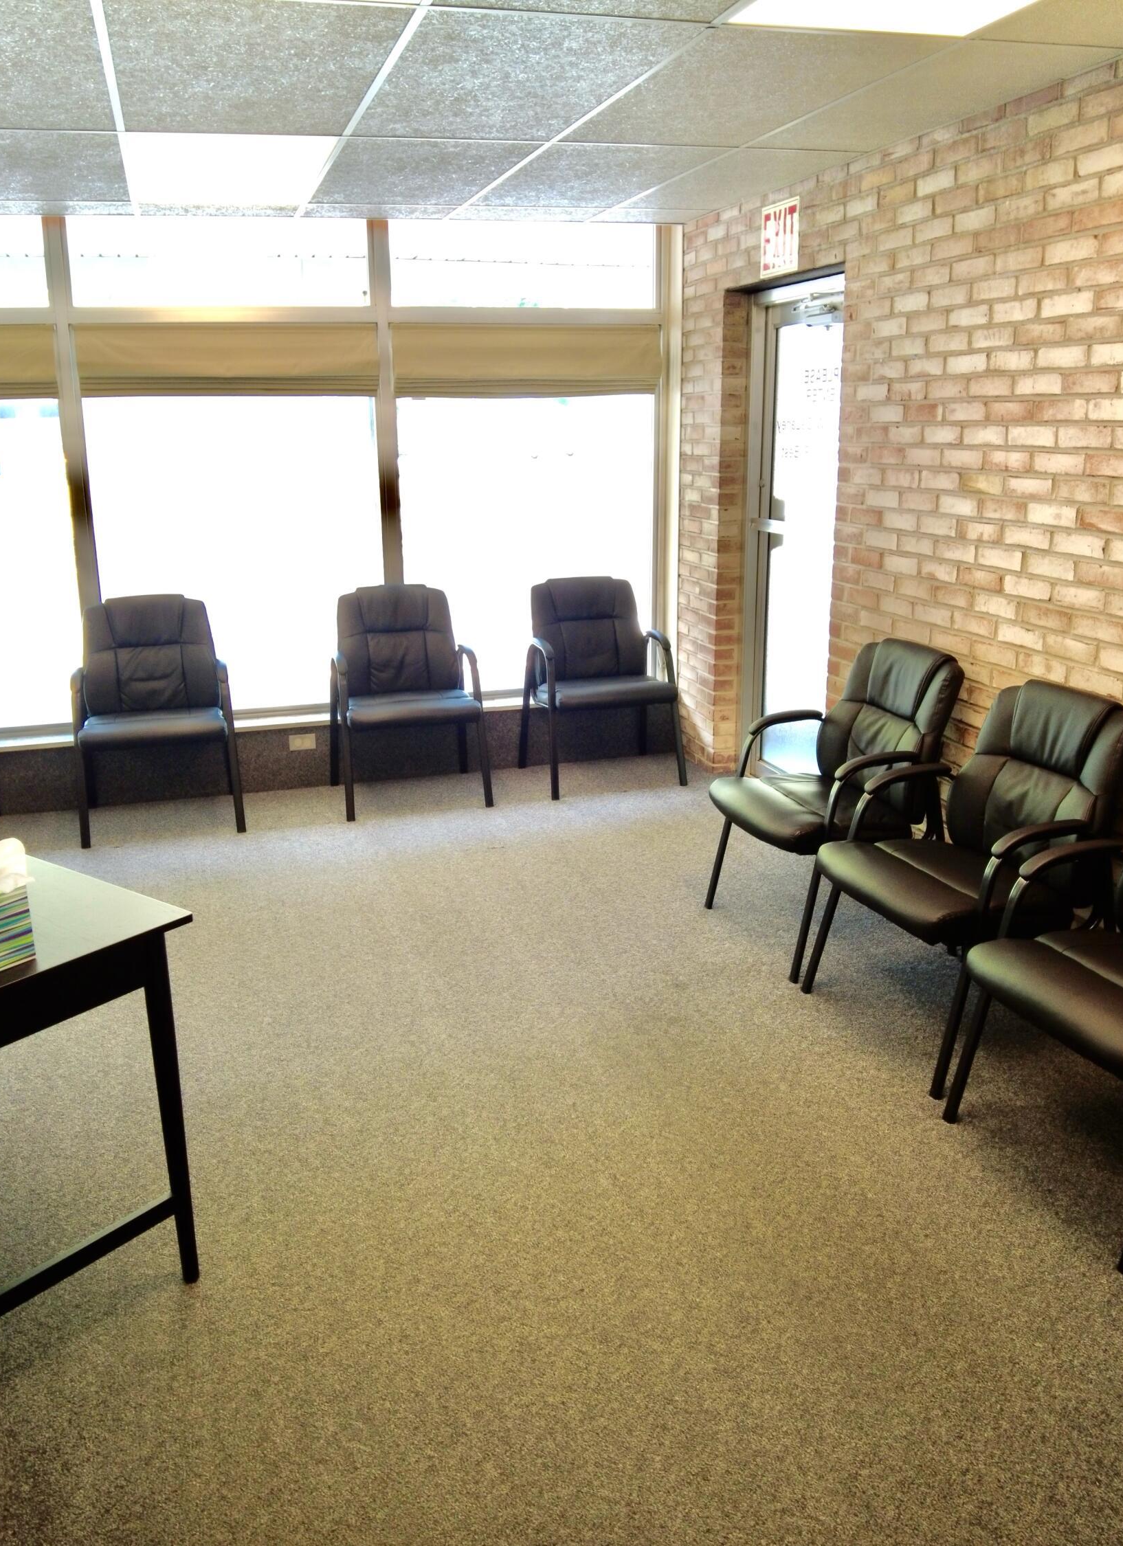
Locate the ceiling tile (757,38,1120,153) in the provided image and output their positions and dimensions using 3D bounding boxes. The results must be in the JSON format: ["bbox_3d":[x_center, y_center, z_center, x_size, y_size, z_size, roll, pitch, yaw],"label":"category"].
[{"bbox_3d":[0.944,-1.831,3.259,0.458,0.020,1.197,-7,18,-16],"label":"ceiling tile"}]

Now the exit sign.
[{"bbox_3d":[0.802,-1.986,4.430,0.020,0.250,0.300,-7,18,-16],"label":"exit sign"}]

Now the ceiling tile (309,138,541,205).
[{"bbox_3d":[-0.495,-2.027,4.034,0.610,0.020,1.197,-7,18,-16],"label":"ceiling tile"}]

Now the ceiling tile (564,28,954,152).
[{"bbox_3d":[0.429,-1.775,3.133,0.605,0.020,1.210,-7,18,-16],"label":"ceiling tile"}]

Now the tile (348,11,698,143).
[{"bbox_3d":[-0.155,-1.709,2.966,0.605,0.020,1.210,-7,18,-16],"label":"tile"}]

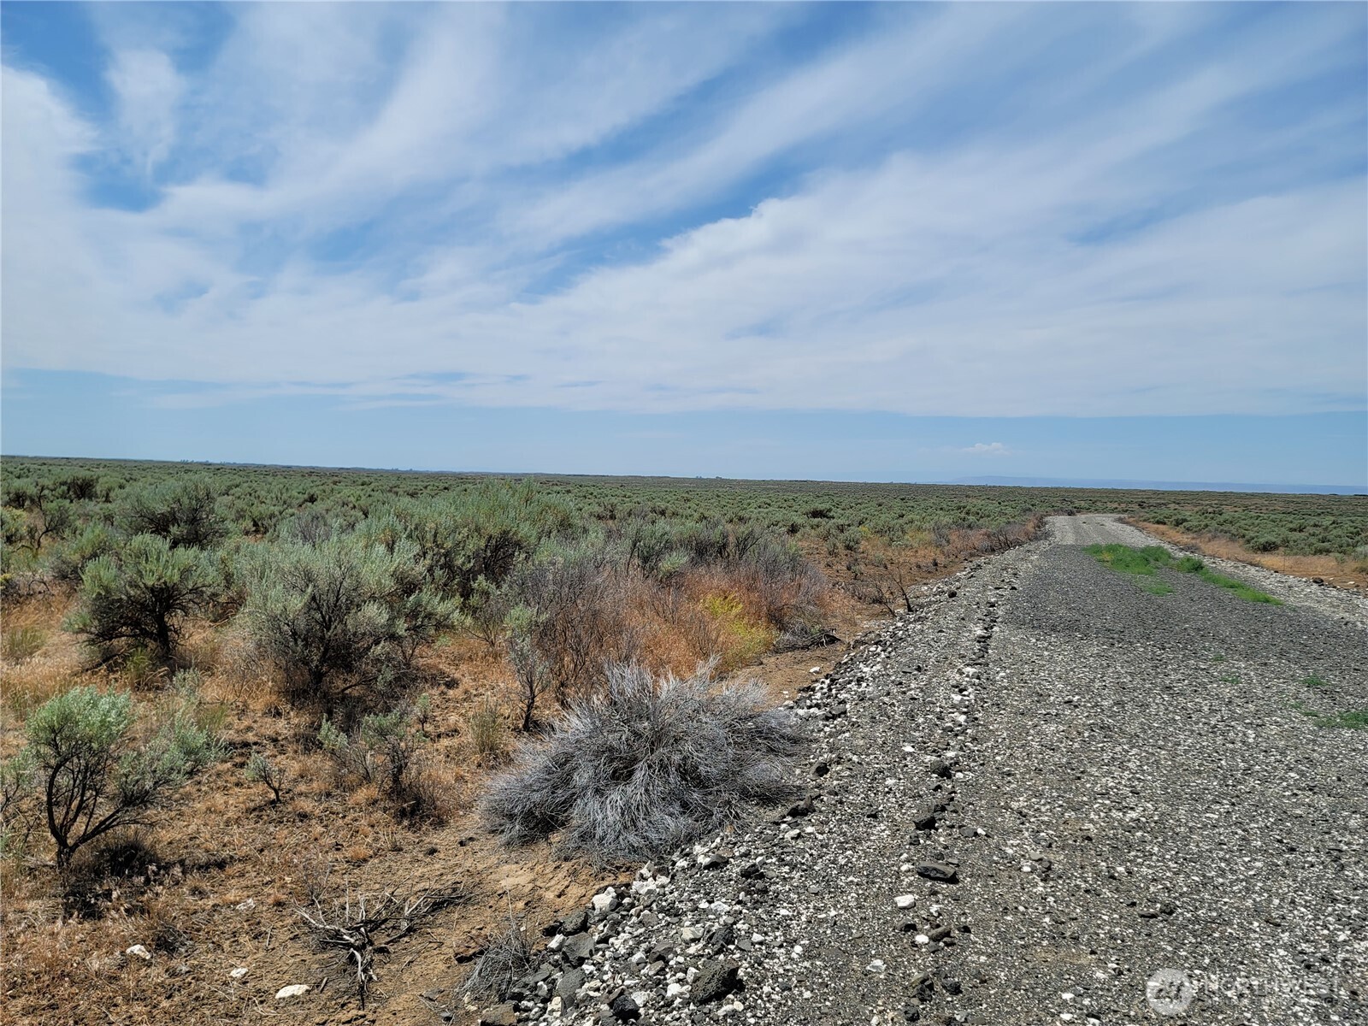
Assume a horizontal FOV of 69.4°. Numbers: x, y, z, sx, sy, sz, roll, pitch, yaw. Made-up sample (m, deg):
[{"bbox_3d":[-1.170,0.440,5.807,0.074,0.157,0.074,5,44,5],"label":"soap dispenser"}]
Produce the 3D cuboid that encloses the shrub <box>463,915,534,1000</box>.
[{"bbox_3d":[-0.661,1.587,3.528,0.246,0.260,0.234,1,2,-10],"label":"shrub"}]

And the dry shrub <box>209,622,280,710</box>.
[{"bbox_3d":[-3.394,1.180,7.652,0.497,0.668,0.448,1,2,-24],"label":"dry shrub"}]

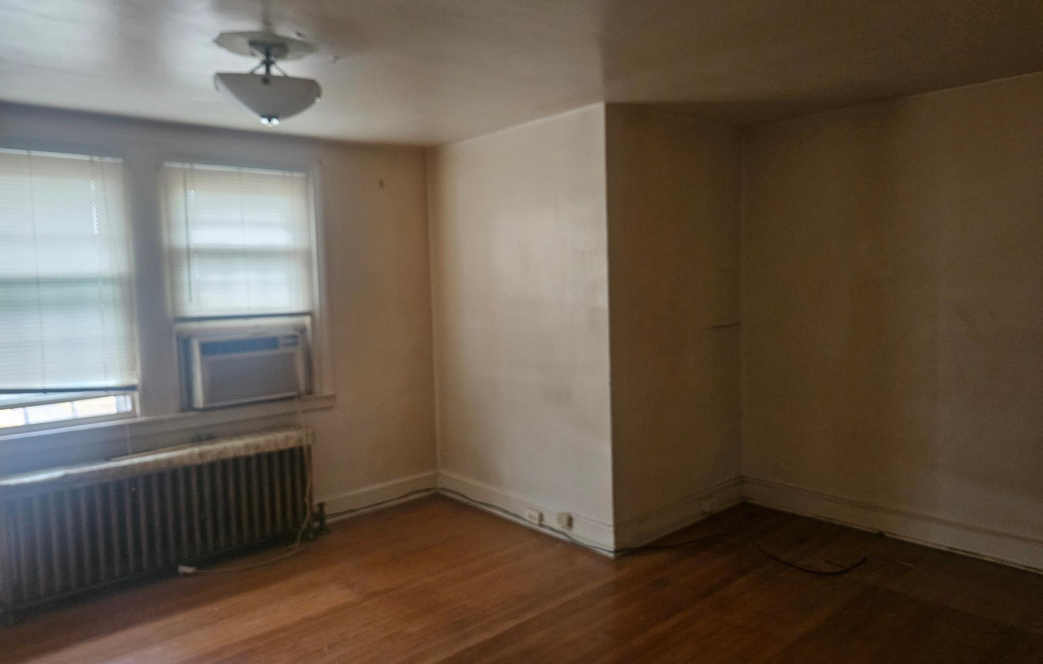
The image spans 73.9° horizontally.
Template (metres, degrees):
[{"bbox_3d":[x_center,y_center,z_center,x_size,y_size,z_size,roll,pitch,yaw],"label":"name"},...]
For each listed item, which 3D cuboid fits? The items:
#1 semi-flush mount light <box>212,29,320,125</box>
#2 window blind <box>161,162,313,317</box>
[{"bbox_3d":[-0.962,-0.936,2.640,0.390,0.300,0.390,-6,6,-42],"label":"semi-flush mount light"},{"bbox_3d":[-1.637,-0.523,4.091,0.832,0.865,0.045,-6,6,-42],"label":"window blind"}]

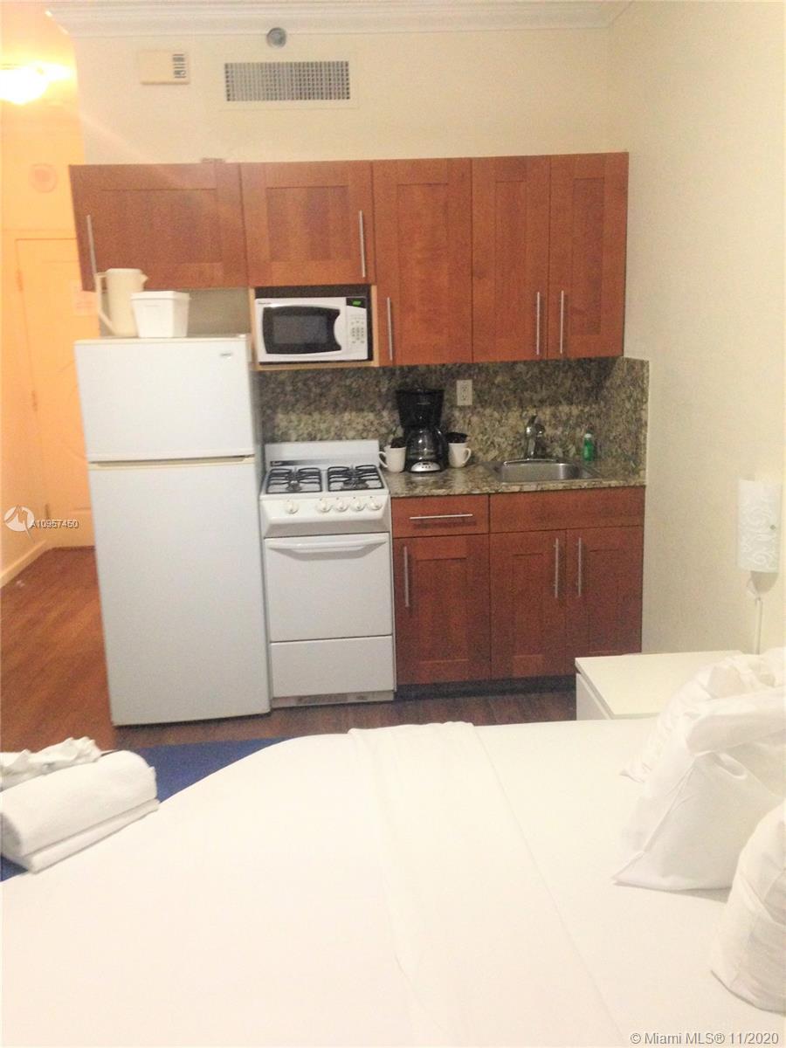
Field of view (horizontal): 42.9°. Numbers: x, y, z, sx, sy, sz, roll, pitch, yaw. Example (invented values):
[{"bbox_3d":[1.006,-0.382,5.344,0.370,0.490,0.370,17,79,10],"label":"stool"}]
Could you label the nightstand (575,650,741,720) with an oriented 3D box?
[{"bbox_3d":[0.828,0.711,2.933,0.497,0.550,0.403,-3,14,-4],"label":"nightstand"}]

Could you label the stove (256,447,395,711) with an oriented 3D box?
[{"bbox_3d":[-0.265,0.210,4.109,0.504,1.018,0.670,-3,14,-4],"label":"stove"}]

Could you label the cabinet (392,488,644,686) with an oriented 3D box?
[{"bbox_3d":[0.467,0.181,4.215,0.984,0.780,0.620,-3,14,-4],"label":"cabinet"}]

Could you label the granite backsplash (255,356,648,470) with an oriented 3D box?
[{"bbox_3d":[0.198,-0.431,4.051,1.500,0.442,0.600,-3,14,-4],"label":"granite backsplash"}]

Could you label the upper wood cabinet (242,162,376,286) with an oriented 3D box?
[{"bbox_3d":[-0.331,-1.179,3.954,0.494,0.456,0.337,-3,14,-4],"label":"upper wood cabinet"}]

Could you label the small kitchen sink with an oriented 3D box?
[{"bbox_3d":[0.595,-0.144,4.067,0.415,0.165,0.425,-3,14,-4],"label":"small kitchen sink"}]

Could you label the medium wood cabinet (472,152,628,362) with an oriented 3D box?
[{"bbox_3d":[0.600,-1.071,4.066,0.610,0.774,0.337,-3,14,-4],"label":"medium wood cabinet"}]

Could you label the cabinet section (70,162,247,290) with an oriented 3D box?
[{"bbox_3d":[-0.886,-1.152,3.911,0.621,0.456,0.337,-3,14,-4],"label":"cabinet section"}]

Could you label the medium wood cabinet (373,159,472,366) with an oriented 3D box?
[{"bbox_3d":[0.108,-1.047,4.027,0.378,0.774,0.337,-3,14,-4],"label":"medium wood cabinet"}]

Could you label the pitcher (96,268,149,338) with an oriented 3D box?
[{"bbox_3d":[-0.999,-0.817,3.692,0.185,0.245,0.130,-3,14,-4],"label":"pitcher"}]

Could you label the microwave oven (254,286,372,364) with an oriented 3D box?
[{"bbox_3d":[-0.325,-0.792,4.036,0.442,0.256,0.325,-3,14,-4],"label":"microwave oven"}]

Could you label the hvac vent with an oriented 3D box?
[{"bbox_3d":[-0.419,-1.761,3.974,0.500,0.155,0.030,-3,14,-4],"label":"hvac vent"}]

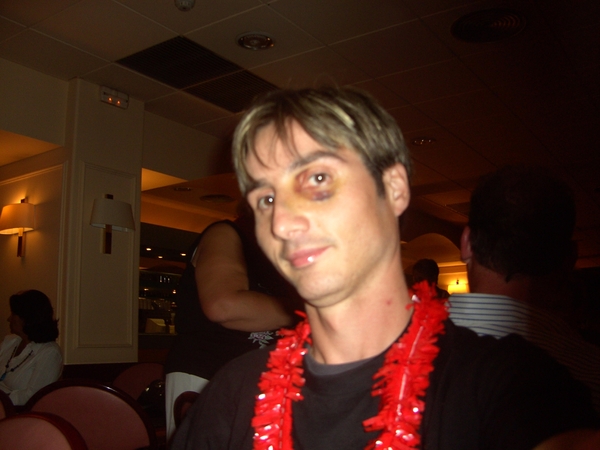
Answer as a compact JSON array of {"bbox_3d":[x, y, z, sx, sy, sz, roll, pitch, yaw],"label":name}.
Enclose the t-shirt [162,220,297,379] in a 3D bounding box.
[{"bbox_3d":[-0.225,0.277,2.350,0.360,0.590,0.470,-5,-11,24],"label":"t-shirt"}]

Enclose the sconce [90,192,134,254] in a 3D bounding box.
[{"bbox_3d":[-1.235,-0.009,4.255,0.165,0.400,0.370,-7,-12,33],"label":"sconce"}]

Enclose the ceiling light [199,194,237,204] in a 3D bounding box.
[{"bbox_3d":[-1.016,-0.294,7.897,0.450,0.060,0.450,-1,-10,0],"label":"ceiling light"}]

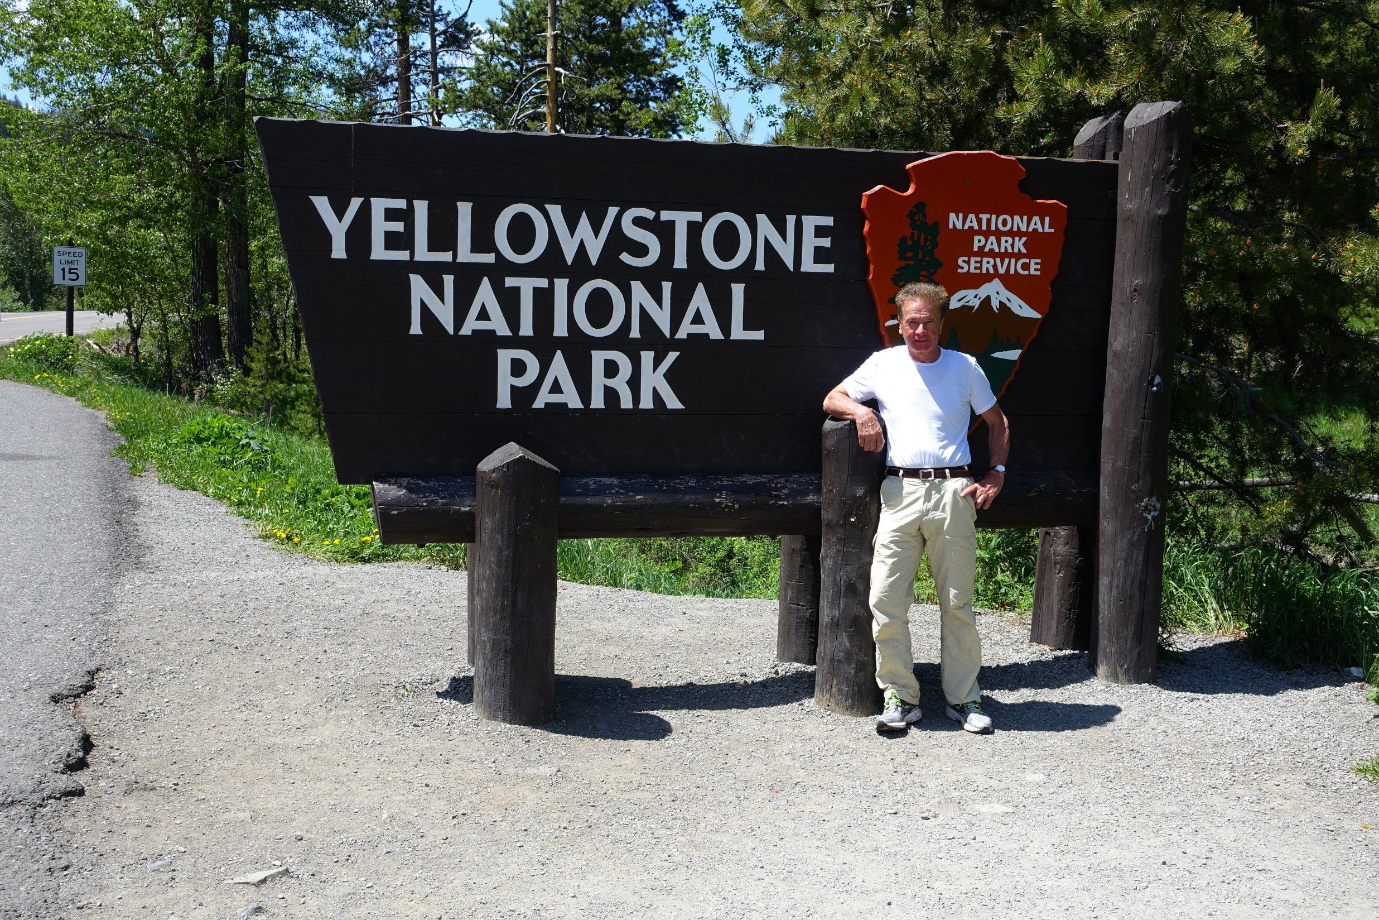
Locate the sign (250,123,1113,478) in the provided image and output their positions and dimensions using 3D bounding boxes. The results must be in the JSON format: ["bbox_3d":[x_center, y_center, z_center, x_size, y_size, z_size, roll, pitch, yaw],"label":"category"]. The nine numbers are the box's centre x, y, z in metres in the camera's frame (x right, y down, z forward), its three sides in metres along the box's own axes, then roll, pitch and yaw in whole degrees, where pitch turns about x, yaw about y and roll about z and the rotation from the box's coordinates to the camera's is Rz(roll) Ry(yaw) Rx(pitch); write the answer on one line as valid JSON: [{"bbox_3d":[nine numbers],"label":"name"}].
[{"bbox_3d":[0.170,-0.654,6.469,4.019,1.495,0.100,0,5,-15],"label":"sign"}]

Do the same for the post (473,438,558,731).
[{"bbox_3d":[-0.699,0.493,5.903,0.325,1.112,0.325,0,5,-15],"label":"post"}]

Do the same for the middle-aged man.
[{"bbox_3d":[0.902,0.188,5.760,0.730,1.750,0.400,1,5,2],"label":"middle-aged man"}]

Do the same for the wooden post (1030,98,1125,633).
[{"bbox_3d":[1.978,-0.393,7.376,0.300,2.696,0.300,0,5,-15],"label":"wooden post"}]

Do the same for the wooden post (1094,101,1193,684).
[{"bbox_3d":[2.050,-0.296,6.604,0.300,2.586,0.300,0,5,-15],"label":"wooden post"}]

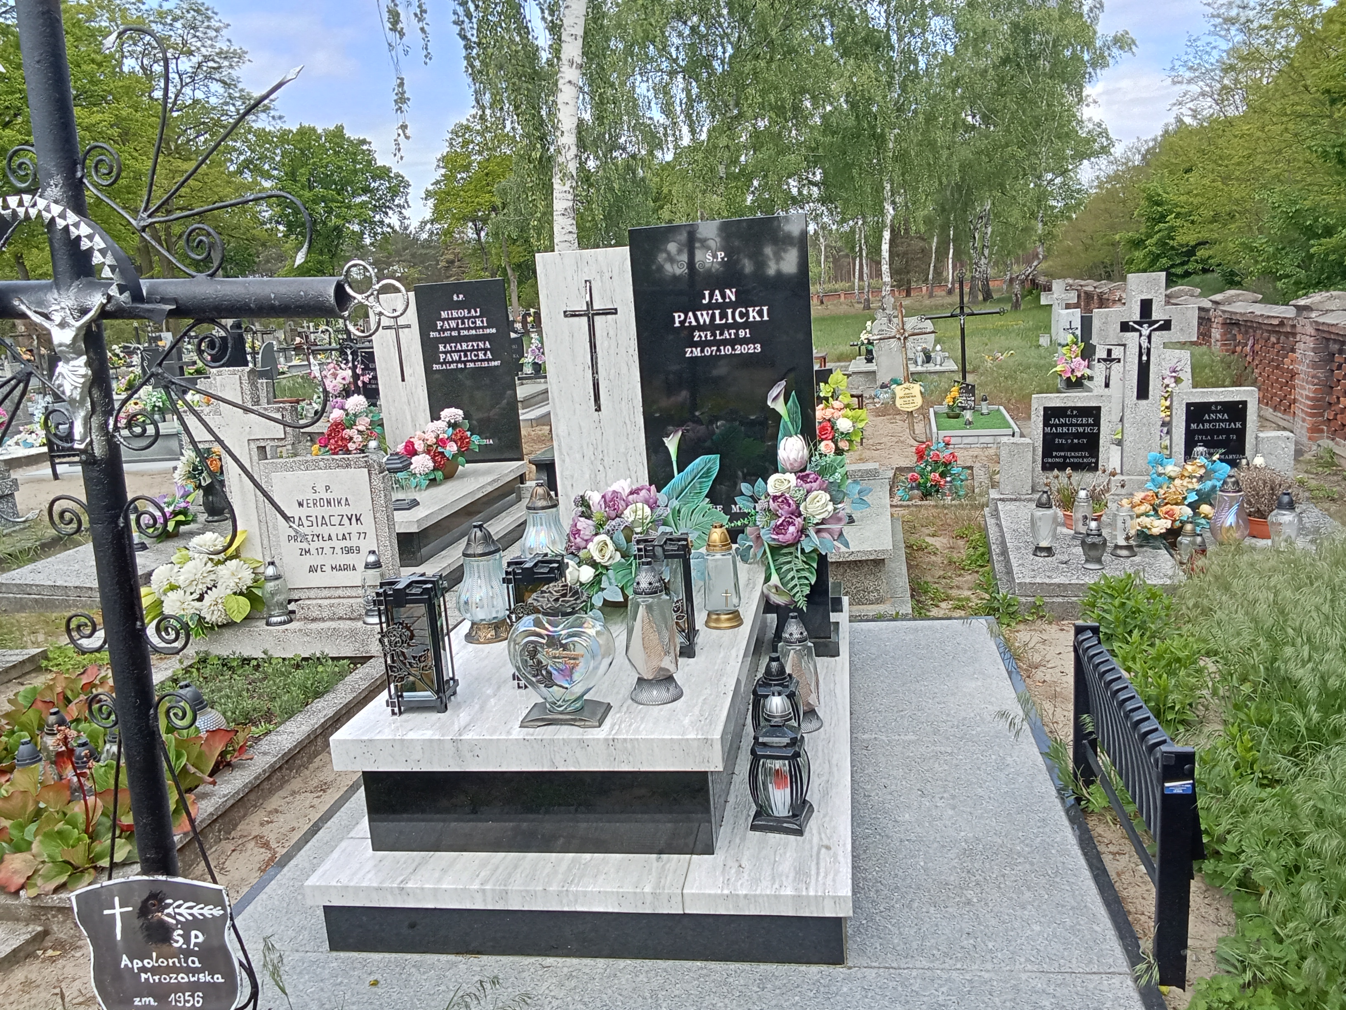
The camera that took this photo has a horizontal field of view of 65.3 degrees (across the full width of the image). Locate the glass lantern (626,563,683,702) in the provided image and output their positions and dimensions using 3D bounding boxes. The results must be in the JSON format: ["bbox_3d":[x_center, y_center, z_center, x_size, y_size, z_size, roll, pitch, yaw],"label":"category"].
[{"bbox_3d":[-0.048,0.290,2.489,0.130,0.333,0.130,-2,11,10],"label":"glass lantern"}]

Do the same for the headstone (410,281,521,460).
[{"bbox_3d":[-1.403,-0.915,7.322,0.643,1.248,0.080,-3,11,10],"label":"headstone"}]

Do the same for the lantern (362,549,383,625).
[{"bbox_3d":[-1.234,0.331,4.310,0.095,0.305,0.095,-2,11,10],"label":"lantern"}]

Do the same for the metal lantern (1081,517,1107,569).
[{"bbox_3d":[1.725,0.151,4.301,0.103,0.212,0.103,-1,11,17],"label":"metal lantern"}]

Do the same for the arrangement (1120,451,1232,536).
[{"bbox_3d":[2.182,-0.030,4.584,0.440,0.380,0.340,1,12,25],"label":"arrangement"}]

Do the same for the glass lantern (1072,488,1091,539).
[{"bbox_3d":[1.865,0.034,4.808,0.080,0.232,0.080,-1,11,17],"label":"glass lantern"}]

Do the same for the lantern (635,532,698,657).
[{"bbox_3d":[-0.017,0.250,2.983,0.150,0.325,0.150,-3,11,7],"label":"lantern"}]

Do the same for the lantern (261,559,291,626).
[{"bbox_3d":[-1.542,0.338,4.065,0.095,0.254,0.095,-6,11,-10],"label":"lantern"}]

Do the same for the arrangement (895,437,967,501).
[{"bbox_3d":[1.786,-0.268,7.257,0.460,0.390,0.360,-3,11,10],"label":"arrangement"}]

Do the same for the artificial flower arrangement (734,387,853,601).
[{"bbox_3d":[0.413,-0.037,3.541,0.410,0.740,0.320,-2,11,10],"label":"artificial flower arrangement"}]

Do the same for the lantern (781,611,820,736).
[{"bbox_3d":[0.377,0.484,3.096,0.128,0.340,0.128,-3,11,10],"label":"lantern"}]

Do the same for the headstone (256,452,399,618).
[{"bbox_3d":[-1.422,0.138,4.393,0.510,0.680,0.130,-3,11,9],"label":"headstone"}]

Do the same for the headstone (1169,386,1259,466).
[{"bbox_3d":[2.839,-0.348,5.512,0.395,0.520,0.110,-1,11,17],"label":"headstone"}]

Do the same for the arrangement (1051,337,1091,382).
[{"bbox_3d":[3.672,-1.347,9.672,0.350,0.400,0.280,-1,11,15],"label":"arrangement"}]

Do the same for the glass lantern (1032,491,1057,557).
[{"bbox_3d":[1.605,0.077,4.550,0.100,0.283,0.100,-1,11,17],"label":"glass lantern"}]

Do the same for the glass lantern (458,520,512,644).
[{"bbox_3d":[-0.582,0.235,3.228,0.165,0.350,0.165,-3,11,10],"label":"glass lantern"}]

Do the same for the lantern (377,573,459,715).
[{"bbox_3d":[-0.570,0.309,2.355,0.135,0.288,0.135,-4,11,3],"label":"lantern"}]

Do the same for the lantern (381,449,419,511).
[{"bbox_3d":[-1.522,-0.143,5.871,0.185,0.310,0.185,-3,11,10],"label":"lantern"}]

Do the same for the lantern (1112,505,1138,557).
[{"bbox_3d":[2.034,0.111,4.728,0.112,0.225,0.112,-3,11,10],"label":"lantern"}]

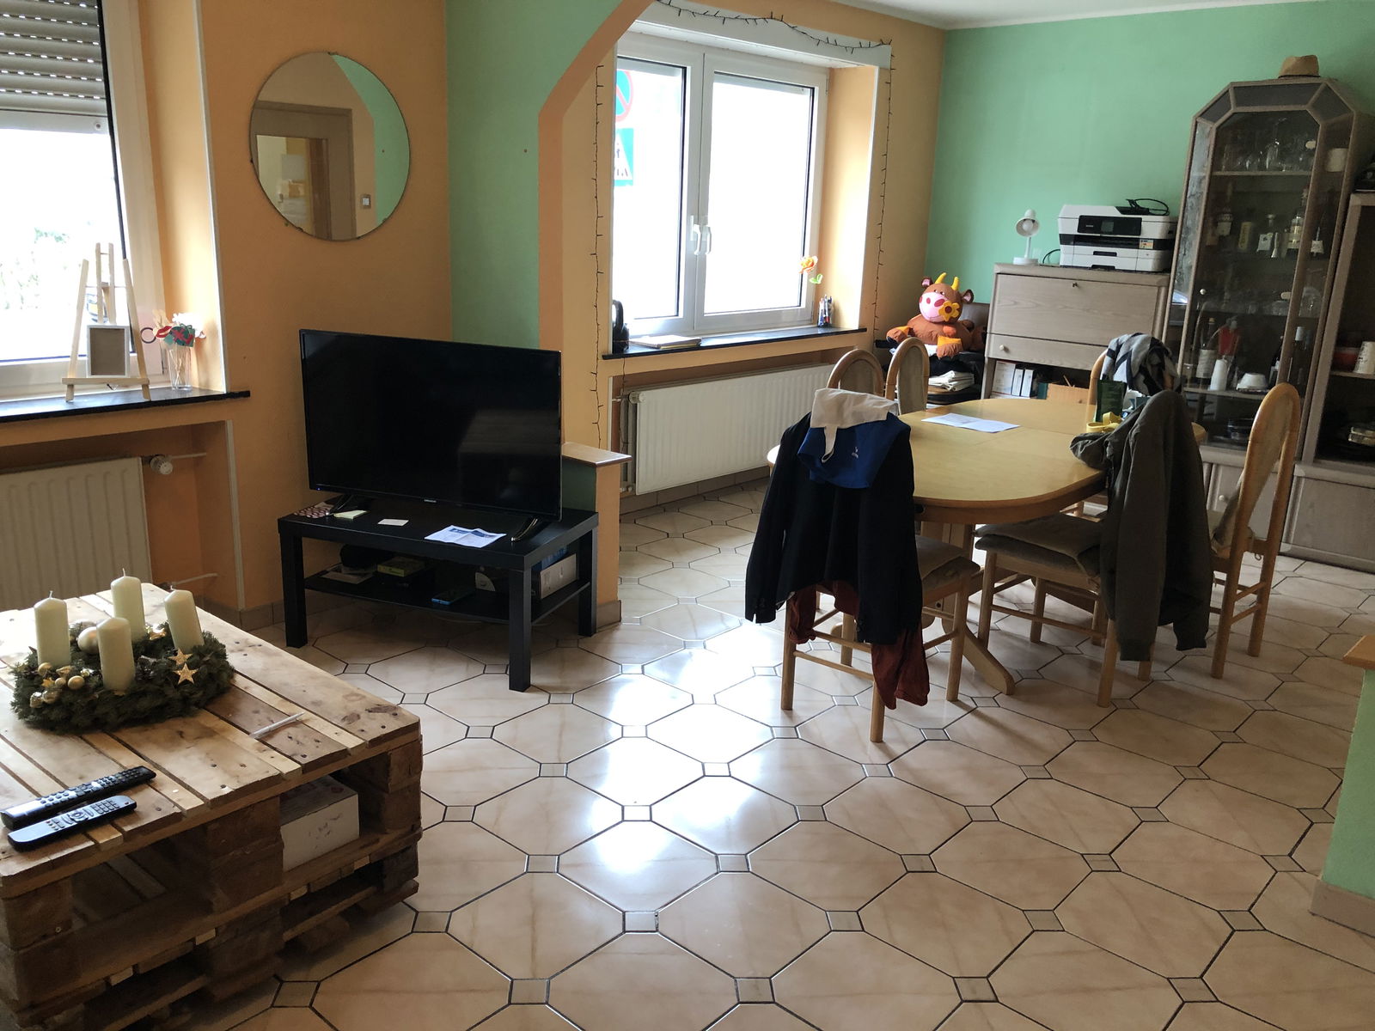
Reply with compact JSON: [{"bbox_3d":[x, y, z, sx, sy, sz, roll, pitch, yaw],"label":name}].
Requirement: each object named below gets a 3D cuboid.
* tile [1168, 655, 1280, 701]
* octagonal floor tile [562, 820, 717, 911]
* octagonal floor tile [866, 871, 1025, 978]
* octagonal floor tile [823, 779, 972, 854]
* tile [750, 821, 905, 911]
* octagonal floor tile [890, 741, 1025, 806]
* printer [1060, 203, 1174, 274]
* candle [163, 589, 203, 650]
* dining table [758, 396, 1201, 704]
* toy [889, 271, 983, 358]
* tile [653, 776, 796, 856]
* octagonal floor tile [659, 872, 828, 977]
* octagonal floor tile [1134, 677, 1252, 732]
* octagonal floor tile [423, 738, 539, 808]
[{"bbox_3d":[1.849,0.560,3.830,0.315,0.010,0.315,15,20,39],"label":"tile"},{"bbox_3d":[-0.115,0.822,2.615,0.315,0.010,0.315,15,20,39],"label":"octagonal floor tile"},{"bbox_3d":[0.568,0.896,2.446,0.310,0.010,0.310,16,21,40],"label":"octagonal floor tile"},{"bbox_3d":[0.541,0.776,2.872,0.315,0.010,0.315,15,20,39],"label":"octagonal floor tile"},{"bbox_3d":[0.333,0.834,2.652,0.313,0.010,0.313,15,20,39],"label":"tile"},{"bbox_3d":[0.753,0.722,3.114,0.313,0.010,0.313,15,20,39],"label":"octagonal floor tile"},{"bbox_3d":[2.286,-1.443,5.807,0.565,0.320,0.420,16,20,40],"label":"printer"},{"bbox_3d":[-1.135,0.239,2.511,0.061,0.134,0.061,-13,20,-26],"label":"candle"},{"bbox_3d":[1.078,0.091,3.969,0.917,0.748,2.030,15,20,39],"label":"dining table"},{"bbox_3d":[1.475,-1.199,6.655,0.480,0.470,0.420,13,19,35],"label":"toy"},{"bbox_3d":[0.096,0.769,2.853,0.313,0.010,0.313,15,20,39],"label":"tile"},{"bbox_3d":[0.120,0.881,2.409,0.312,0.010,0.312,15,20,39],"label":"octagonal floor tile"},{"bbox_3d":[1.631,0.610,3.591,0.312,0.010,0.312,15,20,39],"label":"octagonal floor tile"},{"bbox_3d":[-0.586,0.693,3.019,0.314,0.010,0.314,15,20,40],"label":"octagonal floor tile"}]

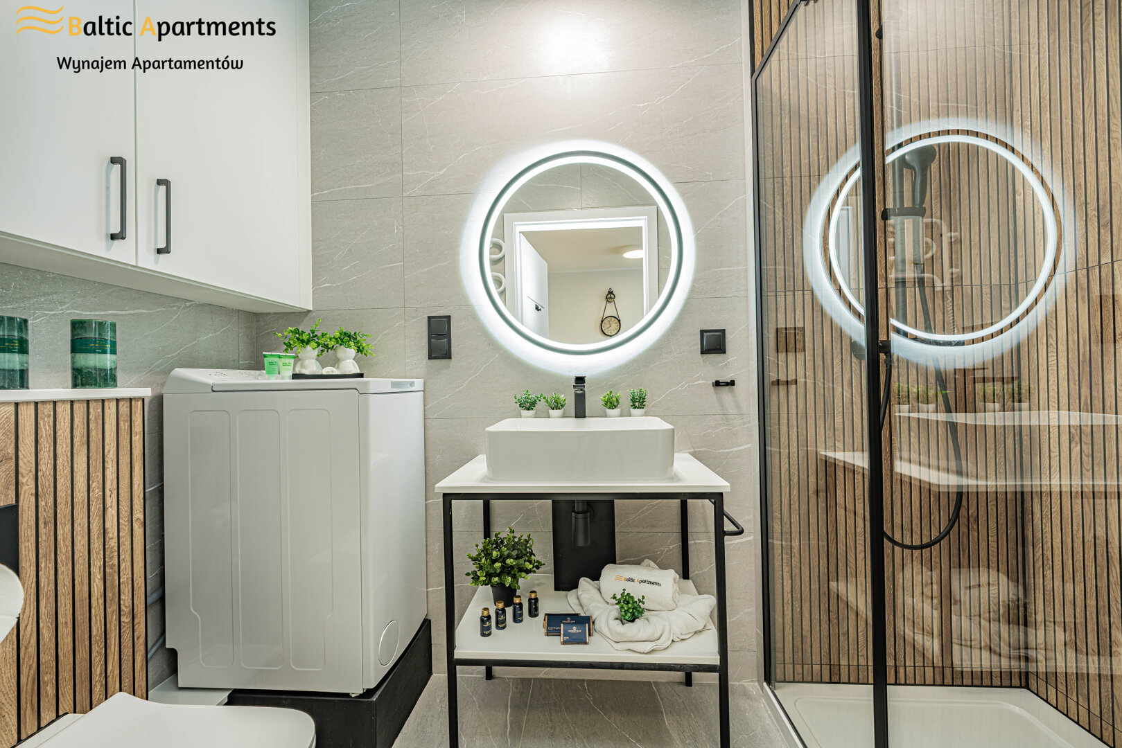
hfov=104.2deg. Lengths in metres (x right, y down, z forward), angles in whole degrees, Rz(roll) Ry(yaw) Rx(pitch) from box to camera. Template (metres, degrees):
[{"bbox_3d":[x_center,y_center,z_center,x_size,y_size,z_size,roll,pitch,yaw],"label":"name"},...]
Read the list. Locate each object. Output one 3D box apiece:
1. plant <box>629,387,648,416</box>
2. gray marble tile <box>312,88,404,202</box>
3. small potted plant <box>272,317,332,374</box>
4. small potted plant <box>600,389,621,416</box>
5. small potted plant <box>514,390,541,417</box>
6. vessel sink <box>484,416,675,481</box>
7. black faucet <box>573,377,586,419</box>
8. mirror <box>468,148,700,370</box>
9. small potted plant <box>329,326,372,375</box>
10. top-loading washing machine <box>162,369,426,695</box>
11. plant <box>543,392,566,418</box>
[{"bbox_3d":[0.258,0.098,1.450,0.058,0.099,0.058,-1,0,4],"label":"plant"},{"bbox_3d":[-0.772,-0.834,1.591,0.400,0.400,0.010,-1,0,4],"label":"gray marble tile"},{"bbox_3d":[-0.806,-0.086,1.360,0.158,0.170,0.143,-1,0,4],"label":"small potted plant"},{"bbox_3d":[0.168,0.105,1.467,0.067,0.095,0.057,-1,0,4],"label":"small potted plant"},{"bbox_3d":[-0.114,0.105,1.491,0.093,0.098,0.079,-1,0,4],"label":"small potted plant"},{"bbox_3d":[0.056,0.211,1.280,0.495,0.133,0.340,-1,0,4],"label":"vessel sink"},{"bbox_3d":[0.061,0.086,1.386,0.035,0.158,0.175,-1,0,4],"label":"black faucet"},{"bbox_3d":[0.065,-0.413,1.508,0.716,0.716,0.032,-1,0,4],"label":"mirror"},{"bbox_3d":[-0.649,-0.072,1.349,0.123,0.141,0.111,-1,0,4],"label":"small potted plant"},{"bbox_3d":[-0.780,0.425,1.367,0.593,0.893,0.399,-1,0,4],"label":"top-loading washing machine"},{"bbox_3d":[-0.022,0.108,1.482,0.071,0.089,0.060,-1,0,4],"label":"plant"}]

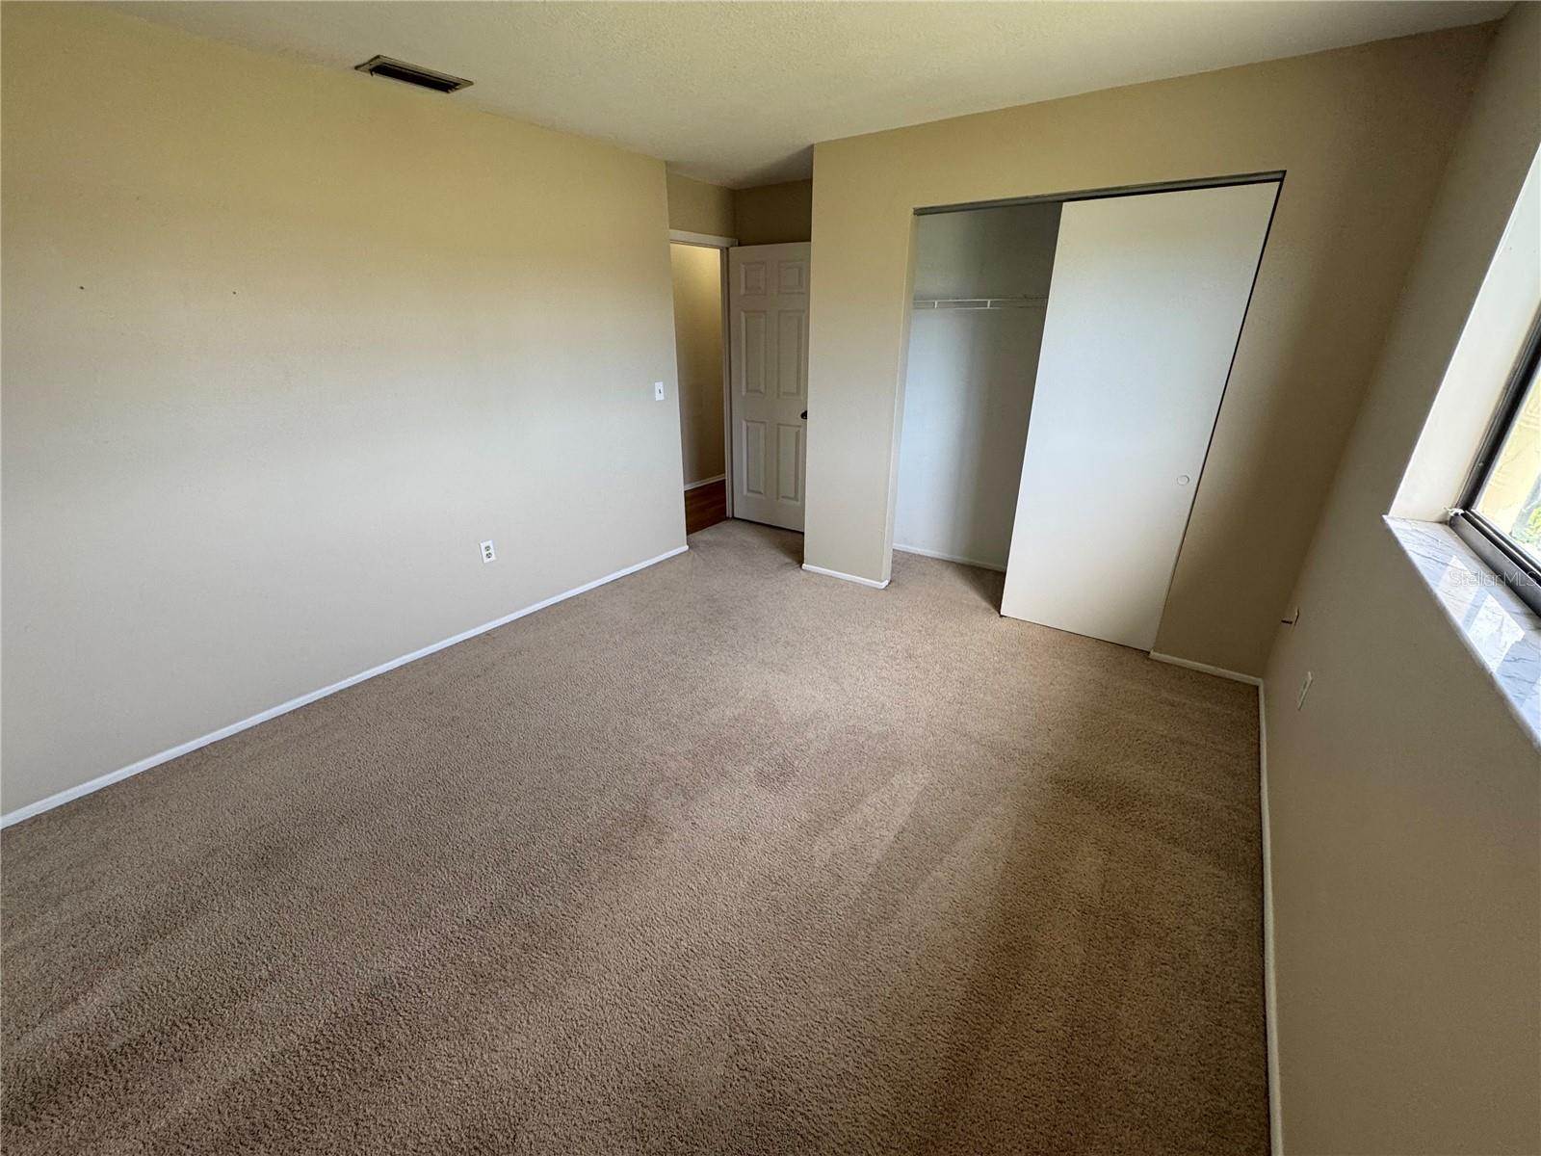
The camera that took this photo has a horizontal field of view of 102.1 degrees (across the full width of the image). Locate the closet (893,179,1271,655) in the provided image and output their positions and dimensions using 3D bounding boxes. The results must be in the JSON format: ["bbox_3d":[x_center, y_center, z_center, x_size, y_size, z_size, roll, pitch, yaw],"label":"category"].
[{"bbox_3d":[1.526,-0.831,3.399,1.476,2.060,0.711,15,27,32],"label":"closet"}]

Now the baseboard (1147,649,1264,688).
[{"bbox_3d":[2.081,0.431,2.996,0.448,0.040,0.020,15,27,32],"label":"baseboard"}]

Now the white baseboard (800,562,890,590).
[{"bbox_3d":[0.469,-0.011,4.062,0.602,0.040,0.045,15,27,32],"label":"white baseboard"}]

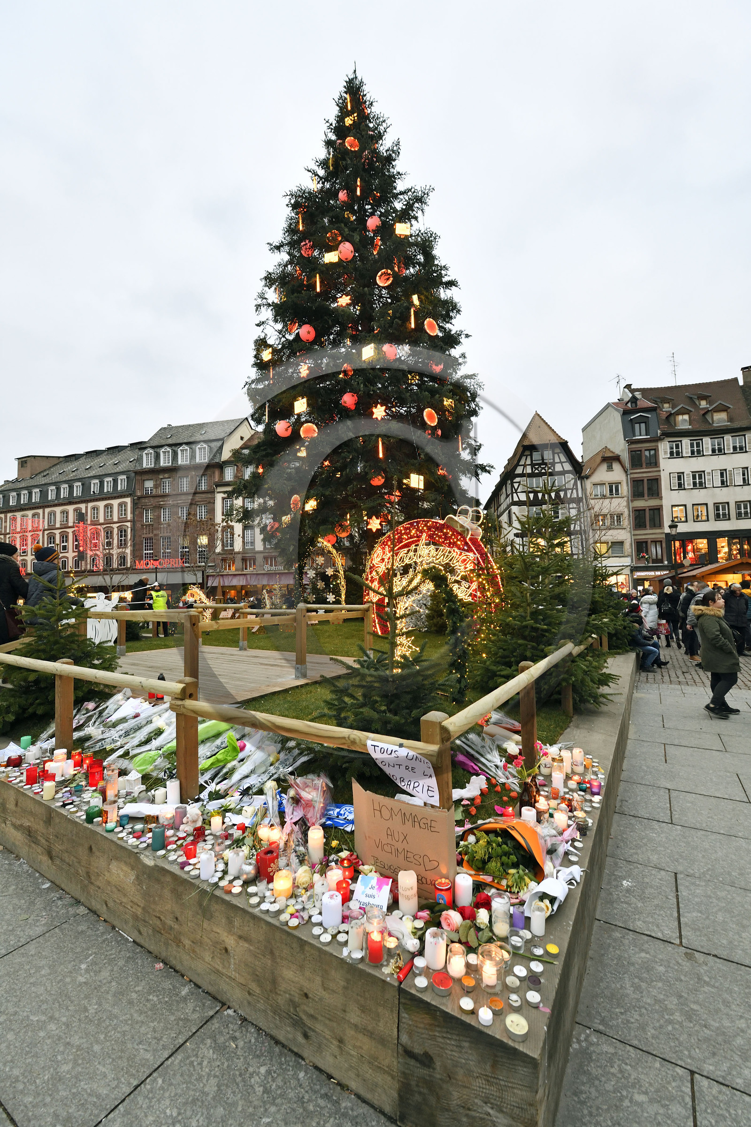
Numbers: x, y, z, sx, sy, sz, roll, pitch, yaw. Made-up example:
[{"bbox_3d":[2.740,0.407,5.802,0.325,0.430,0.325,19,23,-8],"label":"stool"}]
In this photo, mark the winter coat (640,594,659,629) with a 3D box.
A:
[{"bbox_3d":[7.381,1.296,11.800,0.480,0.930,0.350,-1,-3,-3],"label":"winter coat"}]

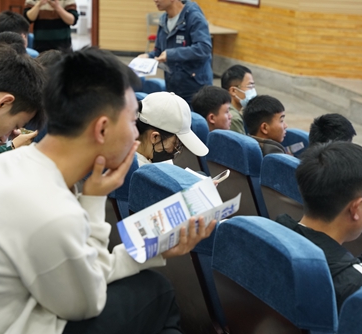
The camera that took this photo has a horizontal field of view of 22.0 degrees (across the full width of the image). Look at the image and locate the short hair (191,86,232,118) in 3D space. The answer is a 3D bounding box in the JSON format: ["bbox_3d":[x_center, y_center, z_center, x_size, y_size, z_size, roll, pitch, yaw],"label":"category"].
[{"bbox_3d":[0.159,-0.328,4.850,0.200,0.180,0.175,-7,16,-23],"label":"short hair"}]

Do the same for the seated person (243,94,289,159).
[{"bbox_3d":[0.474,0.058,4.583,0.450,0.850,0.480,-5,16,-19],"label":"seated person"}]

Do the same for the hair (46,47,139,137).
[{"bbox_3d":[-0.199,-0.168,2.070,0.205,0.190,0.175,-10,18,-24],"label":"hair"}]

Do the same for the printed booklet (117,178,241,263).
[{"bbox_3d":[-0.003,0.121,2.100,0.280,0.112,0.075,-26,-4,-35],"label":"printed booklet"}]

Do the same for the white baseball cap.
[{"bbox_3d":[-0.022,-0.149,3.180,0.265,0.150,0.175,29,1,-27],"label":"white baseball cap"}]

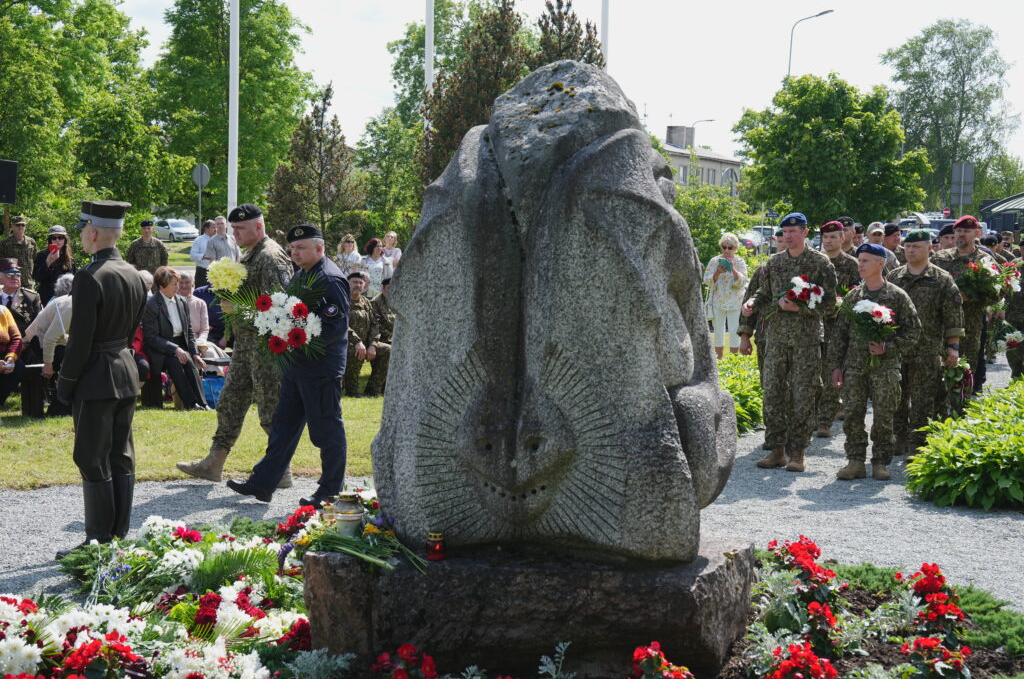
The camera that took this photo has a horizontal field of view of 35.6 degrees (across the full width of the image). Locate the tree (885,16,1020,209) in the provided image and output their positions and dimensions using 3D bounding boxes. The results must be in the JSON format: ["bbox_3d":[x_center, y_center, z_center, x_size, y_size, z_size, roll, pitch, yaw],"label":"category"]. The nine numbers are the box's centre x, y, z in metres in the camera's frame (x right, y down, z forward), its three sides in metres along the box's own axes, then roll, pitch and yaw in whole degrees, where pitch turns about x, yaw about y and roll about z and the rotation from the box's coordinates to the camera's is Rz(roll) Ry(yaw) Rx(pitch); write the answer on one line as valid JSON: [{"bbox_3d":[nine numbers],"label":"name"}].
[{"bbox_3d":[27.527,-12.492,100.000,8.700,15.000,8.200,1,4,0],"label":"tree"}]

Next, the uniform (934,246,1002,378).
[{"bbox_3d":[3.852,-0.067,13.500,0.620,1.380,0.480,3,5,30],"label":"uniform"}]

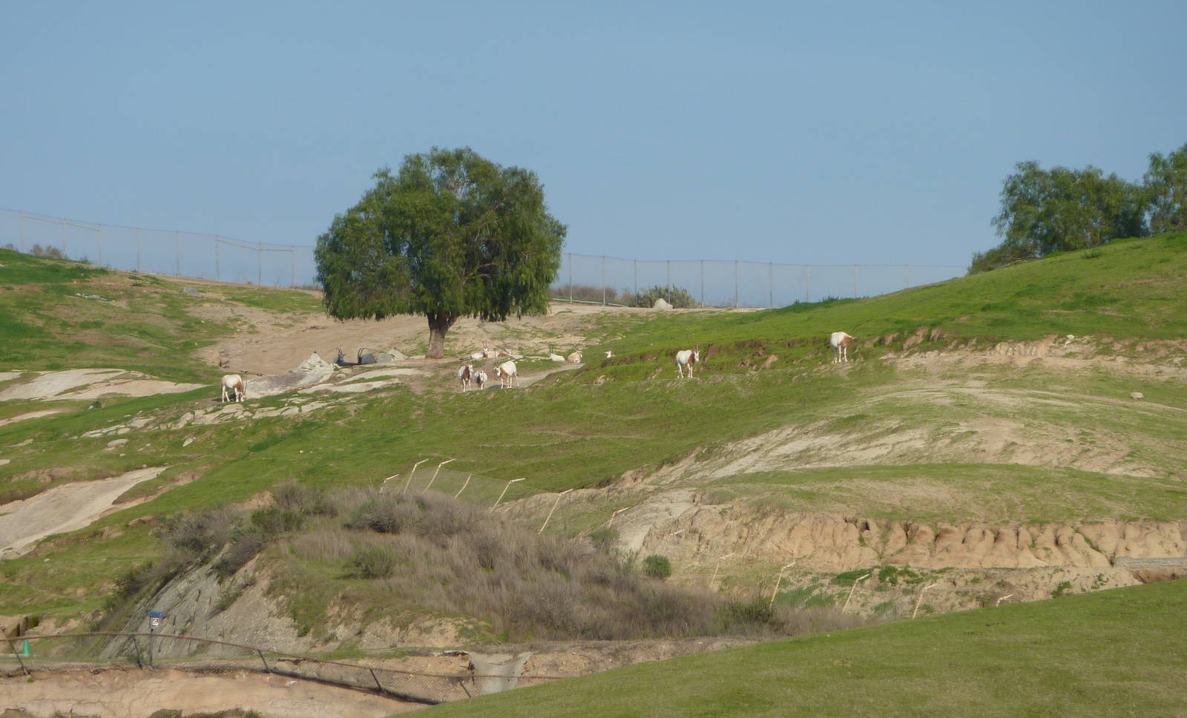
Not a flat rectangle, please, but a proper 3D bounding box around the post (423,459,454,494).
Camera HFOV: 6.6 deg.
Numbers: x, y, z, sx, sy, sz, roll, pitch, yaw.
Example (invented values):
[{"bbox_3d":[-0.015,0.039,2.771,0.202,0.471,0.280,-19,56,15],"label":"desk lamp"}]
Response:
[{"bbox_3d":[-5.696,4.327,375.000,0.400,1.700,0.070,30,0,-16],"label":"post"}]

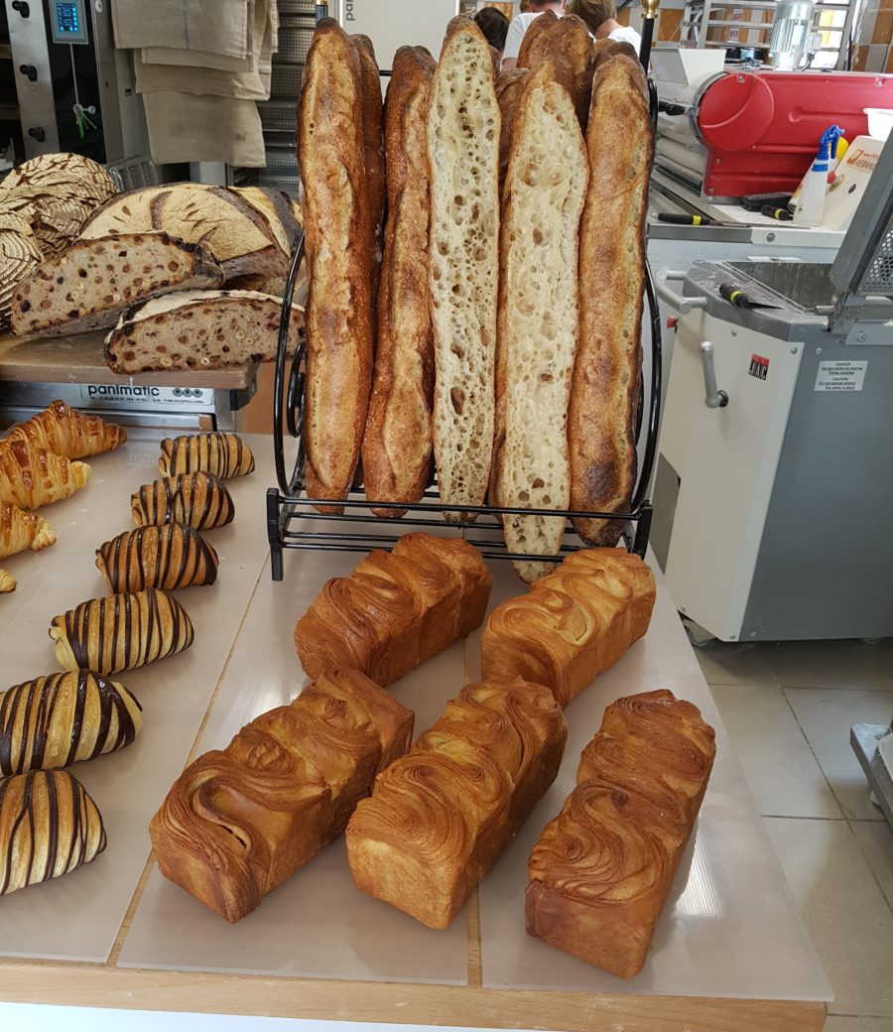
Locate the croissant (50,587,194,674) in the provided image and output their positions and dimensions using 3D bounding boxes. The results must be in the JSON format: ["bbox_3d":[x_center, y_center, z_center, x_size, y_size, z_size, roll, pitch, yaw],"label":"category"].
[{"bbox_3d":[-0.326,0.115,0.906,0.124,0.054,0.072,-5,28,-14],"label":"croissant"}]

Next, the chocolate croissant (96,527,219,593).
[{"bbox_3d":[-0.336,0.044,1.044,0.120,0.053,0.070,-3,28,-12],"label":"chocolate croissant"}]

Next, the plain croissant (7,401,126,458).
[{"bbox_3d":[-0.569,-0.131,1.349,0.150,0.063,0.078,-3,27,-12],"label":"plain croissant"}]

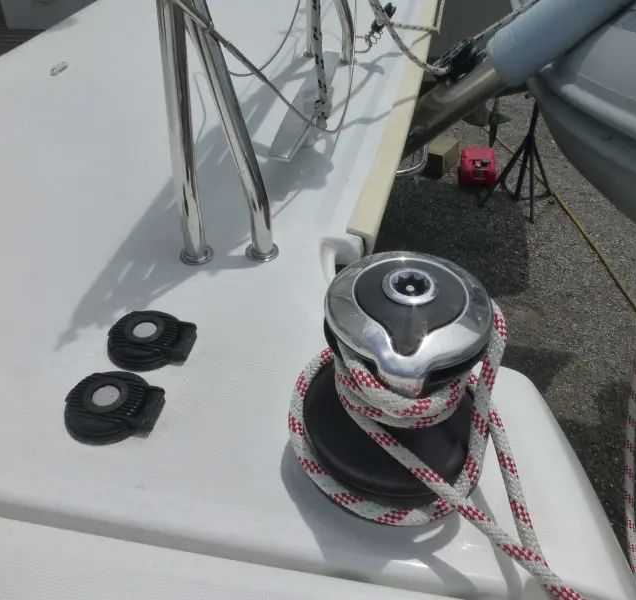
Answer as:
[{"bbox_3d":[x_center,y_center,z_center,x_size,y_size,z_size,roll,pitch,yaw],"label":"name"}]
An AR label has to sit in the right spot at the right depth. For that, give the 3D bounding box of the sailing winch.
[{"bbox_3d":[0.065,0.054,0.440,0.163,0.183,0.163,6,45,7],"label":"sailing winch"}]

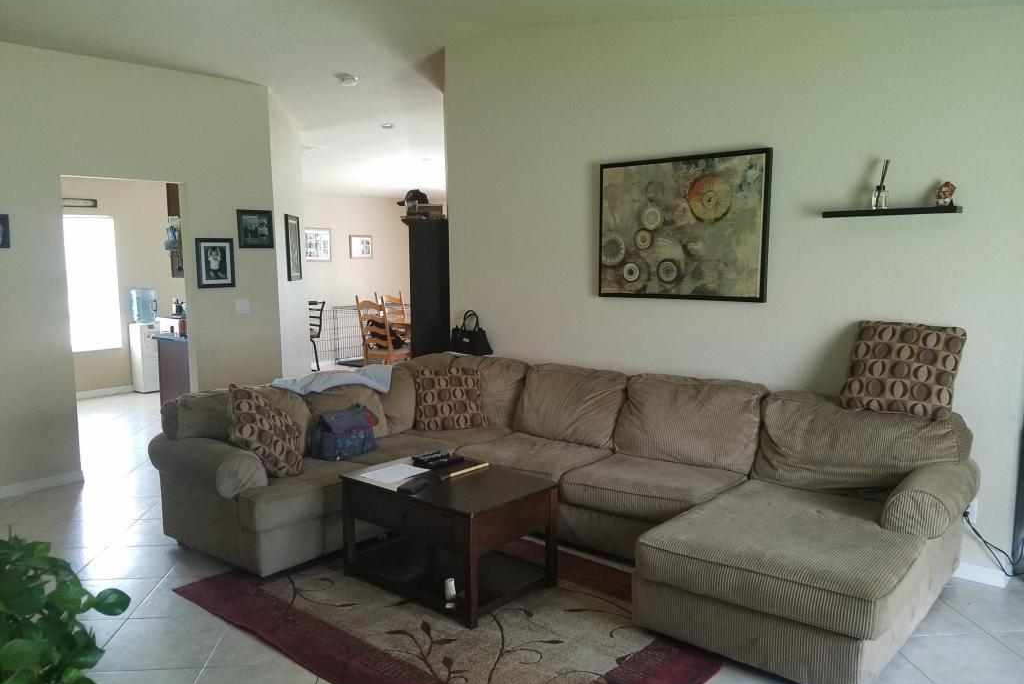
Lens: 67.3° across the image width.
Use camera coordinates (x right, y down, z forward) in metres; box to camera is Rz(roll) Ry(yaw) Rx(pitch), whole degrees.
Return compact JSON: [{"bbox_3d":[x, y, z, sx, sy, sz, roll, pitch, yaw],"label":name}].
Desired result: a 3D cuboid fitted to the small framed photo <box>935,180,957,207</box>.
[{"bbox_3d":[2.042,-0.698,3.623,0.092,0.120,0.045,5,8,40],"label":"small framed photo"}]

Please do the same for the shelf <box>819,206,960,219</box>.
[{"bbox_3d":[1.825,-0.620,3.710,0.593,0.029,0.130,5,9,40],"label":"shelf"}]

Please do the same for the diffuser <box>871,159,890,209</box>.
[{"bbox_3d":[1.783,-0.759,3.716,0.070,0.235,0.068,5,9,40],"label":"diffuser"}]

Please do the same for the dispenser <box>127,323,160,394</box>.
[{"bbox_3d":[-4.199,0.171,8.902,0.300,0.775,0.285,5,9,40],"label":"dispenser"}]

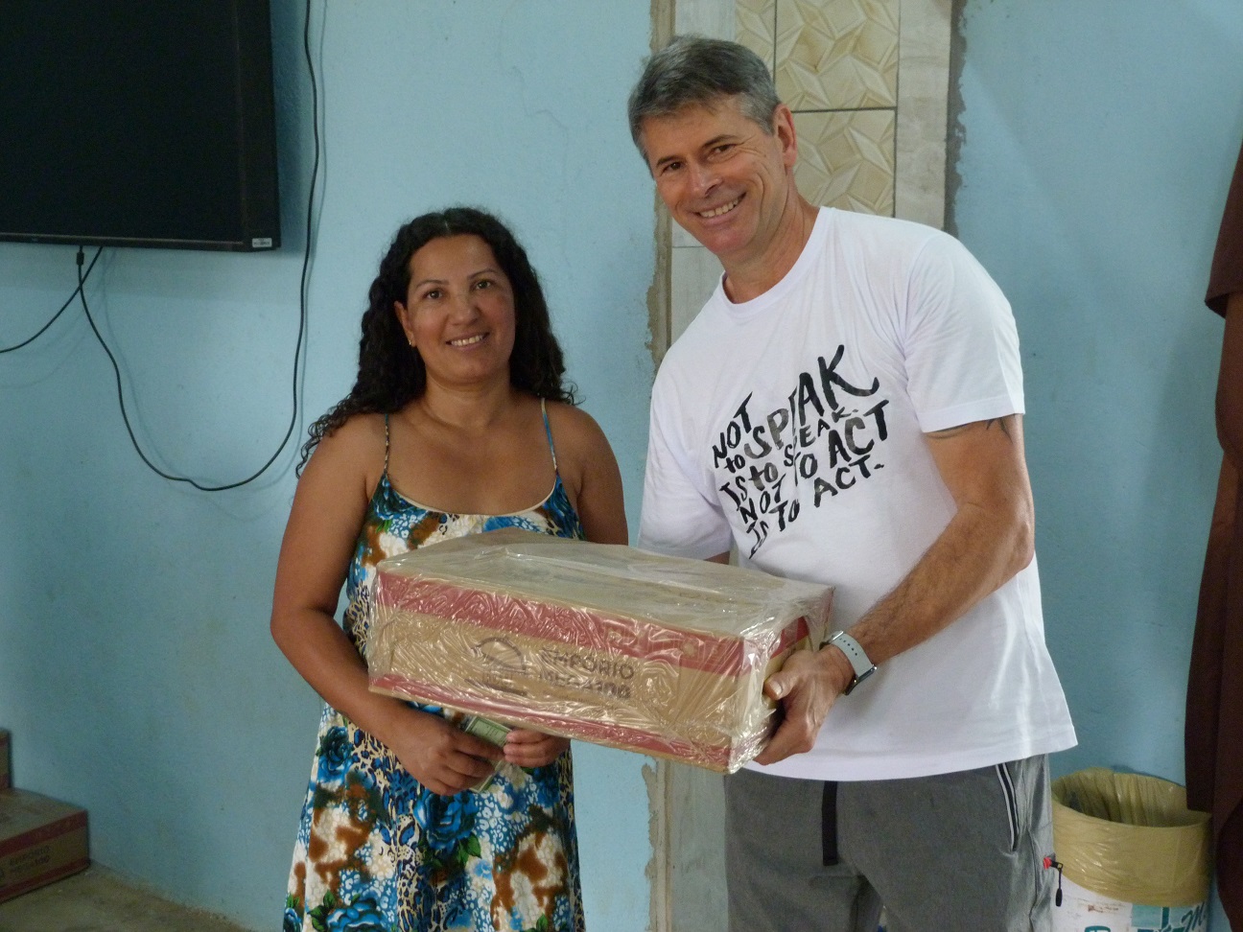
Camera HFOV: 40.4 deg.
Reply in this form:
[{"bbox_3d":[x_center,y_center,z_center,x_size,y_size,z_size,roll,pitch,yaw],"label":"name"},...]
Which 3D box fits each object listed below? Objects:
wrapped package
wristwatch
[{"bbox_3d":[-0.018,0.197,1.933,0.437,0.142,0.295,9,10,24],"label":"wrapped package"},{"bbox_3d":[0.255,0.216,1.870,0.037,0.057,0.063,-35,-6,-24],"label":"wristwatch"}]

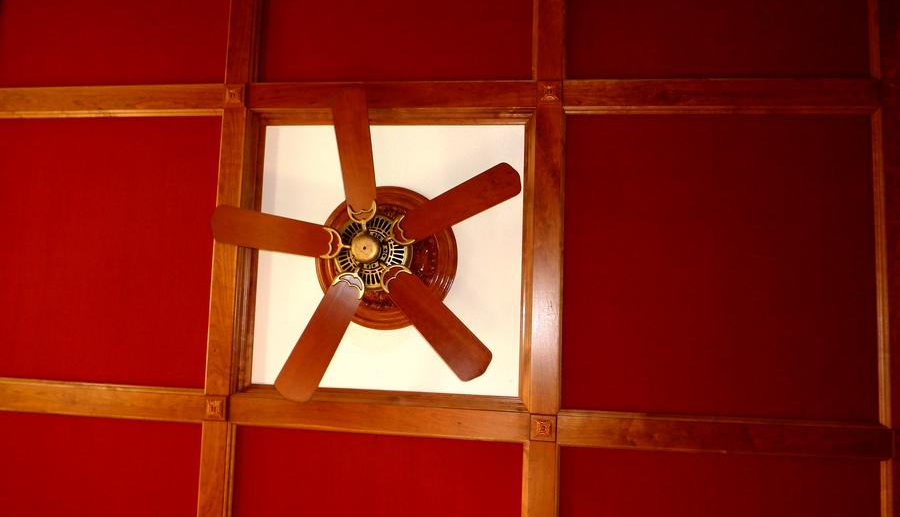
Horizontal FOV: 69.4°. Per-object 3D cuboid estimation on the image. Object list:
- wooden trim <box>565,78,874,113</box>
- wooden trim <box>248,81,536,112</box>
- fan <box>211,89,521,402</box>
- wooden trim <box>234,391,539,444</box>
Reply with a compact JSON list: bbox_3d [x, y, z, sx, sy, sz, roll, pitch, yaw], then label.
[{"bbox_3d":[1.108,-0.667,2.661,1.261,0.045,0.138,1,-95,7],"label":"wooden trim"},{"bbox_3d":[-0.261,-0.706,2.828,1.270,0.045,0.119,1,-95,7],"label":"wooden trim"},{"bbox_3d":[-0.316,-0.040,2.636,1.240,0.400,1.240,1,-95,7],"label":"fan"},{"bbox_3d":[-0.308,0.665,2.705,1.270,0.045,0.122,1,-95,7],"label":"wooden trim"}]

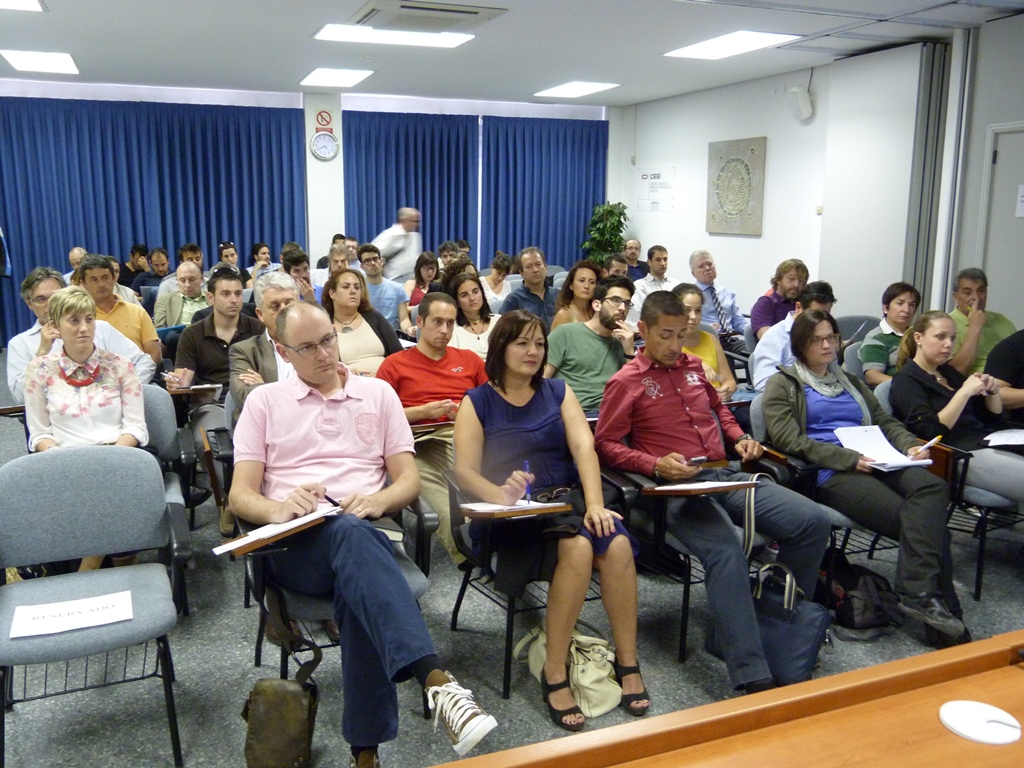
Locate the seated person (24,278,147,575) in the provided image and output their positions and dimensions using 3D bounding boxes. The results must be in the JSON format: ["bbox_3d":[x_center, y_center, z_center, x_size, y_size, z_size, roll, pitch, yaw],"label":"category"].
[{"bbox_3d":[-1.580,0.280,3.388,0.500,1.250,0.780,-5,12,-22],"label":"seated person"}]

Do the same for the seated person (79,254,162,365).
[{"bbox_3d":[-2.304,-0.091,5.207,0.560,1.310,0.850,-4,12,-21],"label":"seated person"}]

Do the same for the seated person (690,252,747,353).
[{"bbox_3d":[1.558,-0.372,6.687,0.560,1.260,0.820,-5,12,-22],"label":"seated person"}]

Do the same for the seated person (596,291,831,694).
[{"bbox_3d":[0.690,0.326,3.156,0.620,1.250,0.920,-6,12,-26],"label":"seated person"}]

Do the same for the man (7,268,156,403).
[{"bbox_3d":[-2.059,0.094,4.286,0.620,1.280,0.800,-5,12,-22],"label":"man"}]

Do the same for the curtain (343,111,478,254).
[{"bbox_3d":[-1.221,-2.012,11.216,1.728,2.682,0.140,-5,12,-22],"label":"curtain"}]

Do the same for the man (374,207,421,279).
[{"bbox_3d":[-1.103,-0.964,8.861,0.680,1.630,0.520,-3,11,-14],"label":"man"}]

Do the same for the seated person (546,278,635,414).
[{"bbox_3d":[0.431,0.127,4.196,0.540,1.250,0.820,-6,12,-26],"label":"seated person"}]

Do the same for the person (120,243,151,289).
[{"bbox_3d":[-3.224,-0.556,7.735,0.520,1.270,0.780,-5,12,-22],"label":"person"}]

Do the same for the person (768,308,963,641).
[{"bbox_3d":[1.273,0.324,3.369,0.600,1.170,0.860,-8,13,-35],"label":"person"}]

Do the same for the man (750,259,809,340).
[{"bbox_3d":[1.860,-0.197,5.823,0.550,1.240,0.800,-6,12,-26],"label":"man"}]

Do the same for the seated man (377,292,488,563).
[{"bbox_3d":[-0.317,0.207,3.920,0.540,1.200,0.800,-4,12,-21],"label":"seated man"}]

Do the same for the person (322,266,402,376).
[{"bbox_3d":[-0.791,0.006,4.825,0.560,1.240,0.780,-5,12,-25],"label":"person"}]

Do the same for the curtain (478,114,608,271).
[{"bbox_3d":[0.459,-2.130,11.937,1.800,2.770,0.120,-4,12,-21],"label":"curtain"}]

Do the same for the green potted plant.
[{"bbox_3d":[1.220,-1.526,11.648,0.600,1.690,0.600,-4,12,-21],"label":"green potted plant"}]

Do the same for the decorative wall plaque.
[{"bbox_3d":[2.449,-2.164,9.778,0.050,1.020,1.020,-4,12,-21],"label":"decorative wall plaque"}]

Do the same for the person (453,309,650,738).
[{"bbox_3d":[0.075,0.377,2.935,0.520,1.215,0.770,-6,12,-29],"label":"person"}]

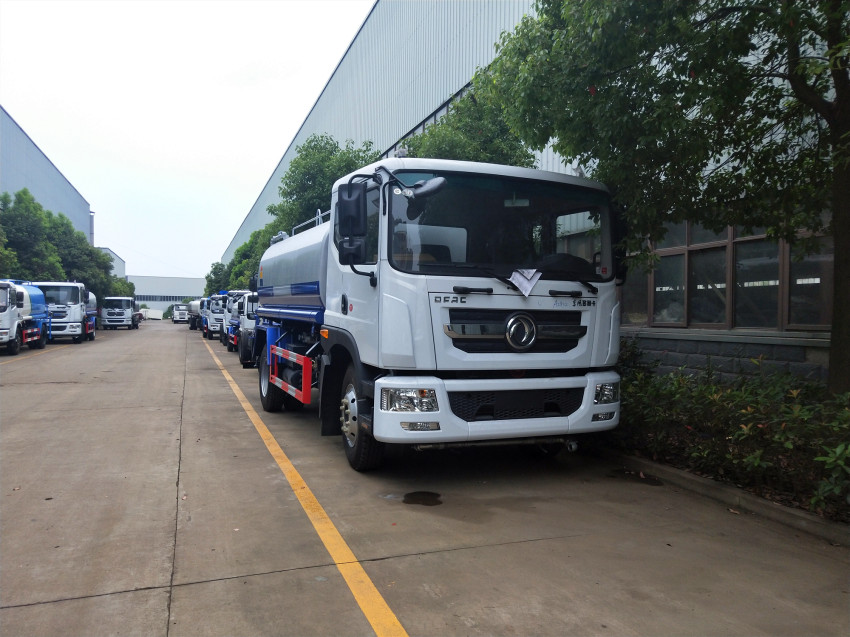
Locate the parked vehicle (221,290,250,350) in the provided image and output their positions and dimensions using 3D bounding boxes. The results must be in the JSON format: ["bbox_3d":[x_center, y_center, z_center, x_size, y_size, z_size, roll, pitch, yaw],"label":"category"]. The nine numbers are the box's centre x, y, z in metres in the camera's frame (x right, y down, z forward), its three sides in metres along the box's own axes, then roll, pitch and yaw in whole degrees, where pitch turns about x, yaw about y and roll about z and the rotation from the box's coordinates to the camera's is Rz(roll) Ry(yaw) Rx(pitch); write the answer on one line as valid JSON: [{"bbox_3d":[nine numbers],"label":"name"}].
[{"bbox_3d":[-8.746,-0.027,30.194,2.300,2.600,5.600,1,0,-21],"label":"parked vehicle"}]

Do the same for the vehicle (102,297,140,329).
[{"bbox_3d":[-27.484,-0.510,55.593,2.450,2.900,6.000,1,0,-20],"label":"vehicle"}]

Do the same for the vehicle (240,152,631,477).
[{"bbox_3d":[-0.604,-0.005,8.583,2.500,2.950,7.200,1,0,-24],"label":"vehicle"}]

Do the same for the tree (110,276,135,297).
[{"bbox_3d":[-38.604,-2.395,77.985,5.000,6.200,5.000,1,0,-21],"label":"tree"}]

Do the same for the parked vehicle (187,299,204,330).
[{"bbox_3d":[-19.034,-0.411,54.393,2.450,2.900,6.800,0,0,-29],"label":"parked vehicle"}]

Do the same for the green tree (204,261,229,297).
[{"bbox_3d":[-28.750,-3.526,85.979,5.000,8.600,5.000,1,0,-21],"label":"green tree"}]

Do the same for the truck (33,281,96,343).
[{"bbox_3d":[-18.384,-0.288,31.143,2.450,2.900,7.000,1,0,-22],"label":"truck"}]

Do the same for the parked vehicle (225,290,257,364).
[{"bbox_3d":[-5.427,0.155,21.094,2.200,2.400,6.300,1,0,-21],"label":"parked vehicle"}]

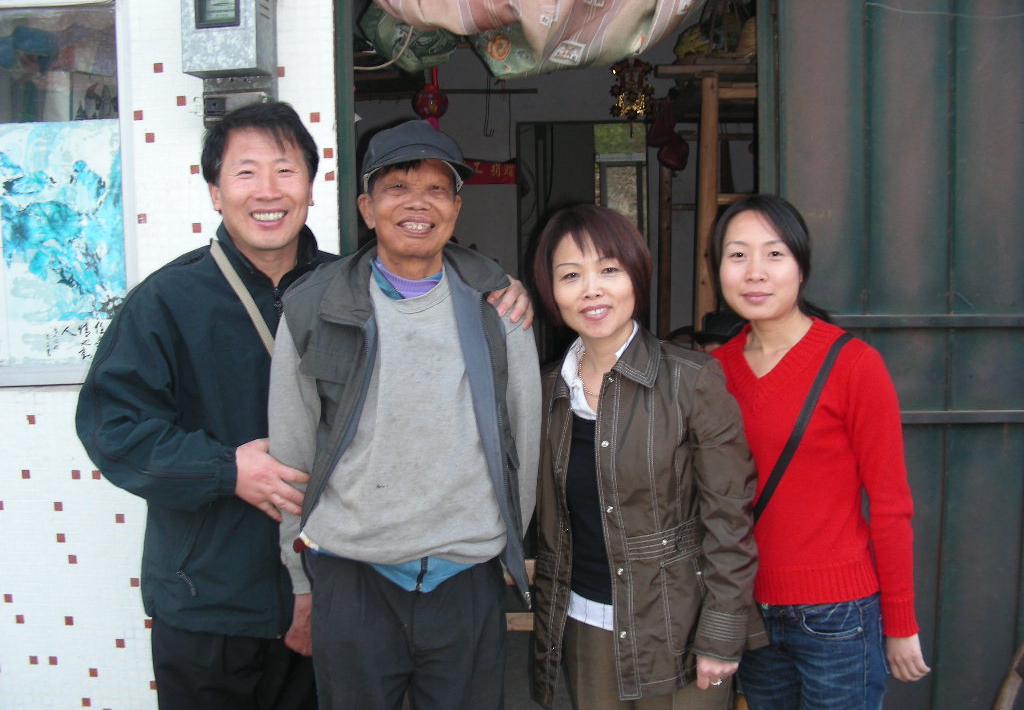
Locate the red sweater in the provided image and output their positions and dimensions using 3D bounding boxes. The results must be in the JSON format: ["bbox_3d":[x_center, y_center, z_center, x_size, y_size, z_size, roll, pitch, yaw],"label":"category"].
[{"bbox_3d":[0.535,0.219,2.050,0.440,0.570,0.260,1,5,22],"label":"red sweater"}]

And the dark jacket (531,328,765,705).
[{"bbox_3d":[0.228,0.275,1.990,0.460,0.640,0.270,1,5,21],"label":"dark jacket"}]

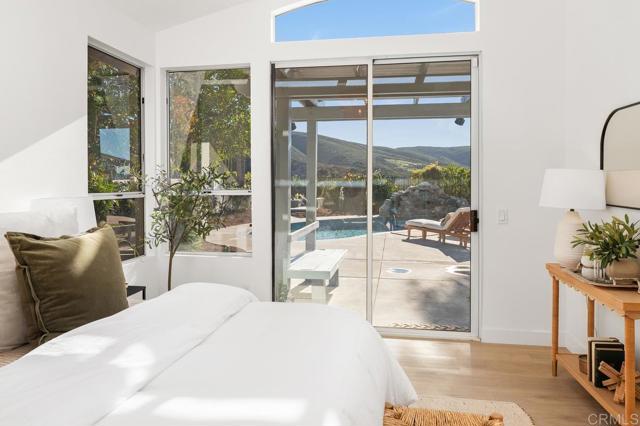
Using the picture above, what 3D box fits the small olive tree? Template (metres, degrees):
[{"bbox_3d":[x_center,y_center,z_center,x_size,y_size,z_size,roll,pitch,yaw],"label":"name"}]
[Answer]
[{"bbox_3d":[-1.073,0.344,3.509,0.680,1.440,0.640,0,1,8],"label":"small olive tree"}]

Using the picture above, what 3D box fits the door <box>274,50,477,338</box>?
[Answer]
[{"bbox_3d":[0.460,-0.135,3.717,1.780,2.370,0.110,0,1,8],"label":"door"}]

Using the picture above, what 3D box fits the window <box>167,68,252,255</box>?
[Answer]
[{"bbox_3d":[-1.029,-0.487,3.953,0.820,1.720,0.110,0,1,8],"label":"window"}]

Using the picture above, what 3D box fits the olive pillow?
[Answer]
[{"bbox_3d":[-1.178,0.306,2.080,0.180,0.490,0.500,-28,-9,22],"label":"olive pillow"}]

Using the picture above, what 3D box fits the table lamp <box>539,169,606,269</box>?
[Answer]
[{"bbox_3d":[1.617,0.041,2.725,0.380,0.620,0.380,0,1,8],"label":"table lamp"}]

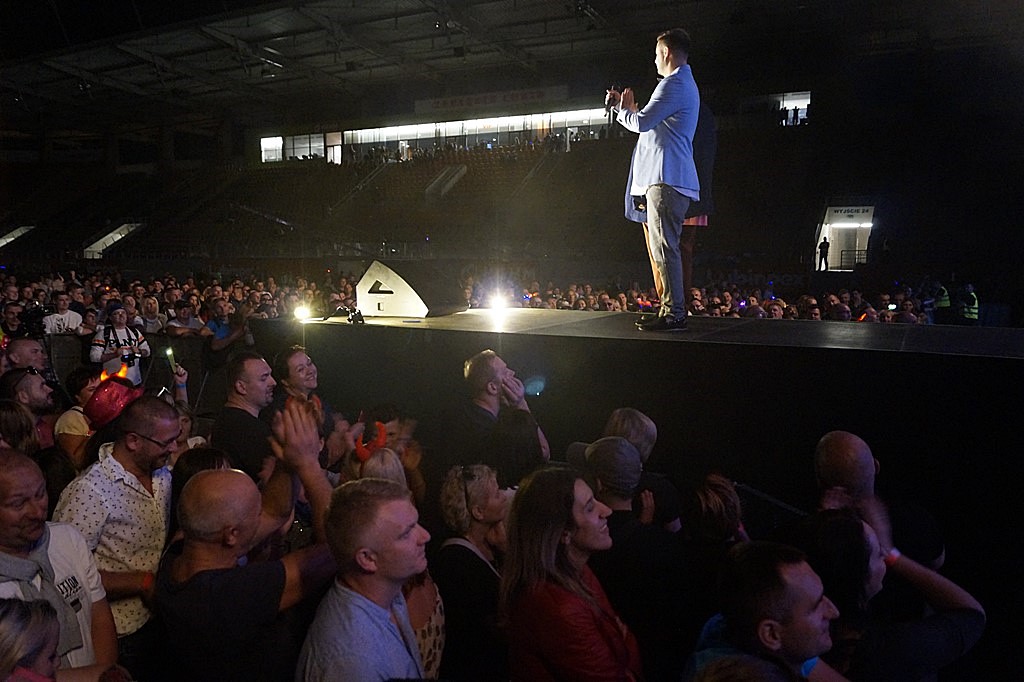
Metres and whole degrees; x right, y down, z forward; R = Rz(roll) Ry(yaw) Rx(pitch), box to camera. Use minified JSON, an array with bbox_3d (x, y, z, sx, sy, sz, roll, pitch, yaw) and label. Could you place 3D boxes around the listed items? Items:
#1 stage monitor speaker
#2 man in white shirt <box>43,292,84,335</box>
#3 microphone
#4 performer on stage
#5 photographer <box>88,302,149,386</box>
[{"bbox_3d":[-0.730,-0.406,5.736,0.530,0.390,0.760,2,7,15],"label":"stage monitor speaker"},{"bbox_3d":[-5.138,0.328,8.869,0.550,1.760,0.380,-4,8,-31],"label":"man in white shirt"},{"bbox_3d":[0.613,-1.467,4.704,0.050,0.240,0.050,17,-25,8],"label":"microphone"},{"bbox_3d":[0.879,-0.955,4.637,0.540,1.760,0.470,4,8,28],"label":"performer on stage"},{"bbox_3d":[-3.867,0.503,7.661,0.620,1.770,0.480,-3,8,-30],"label":"photographer"}]

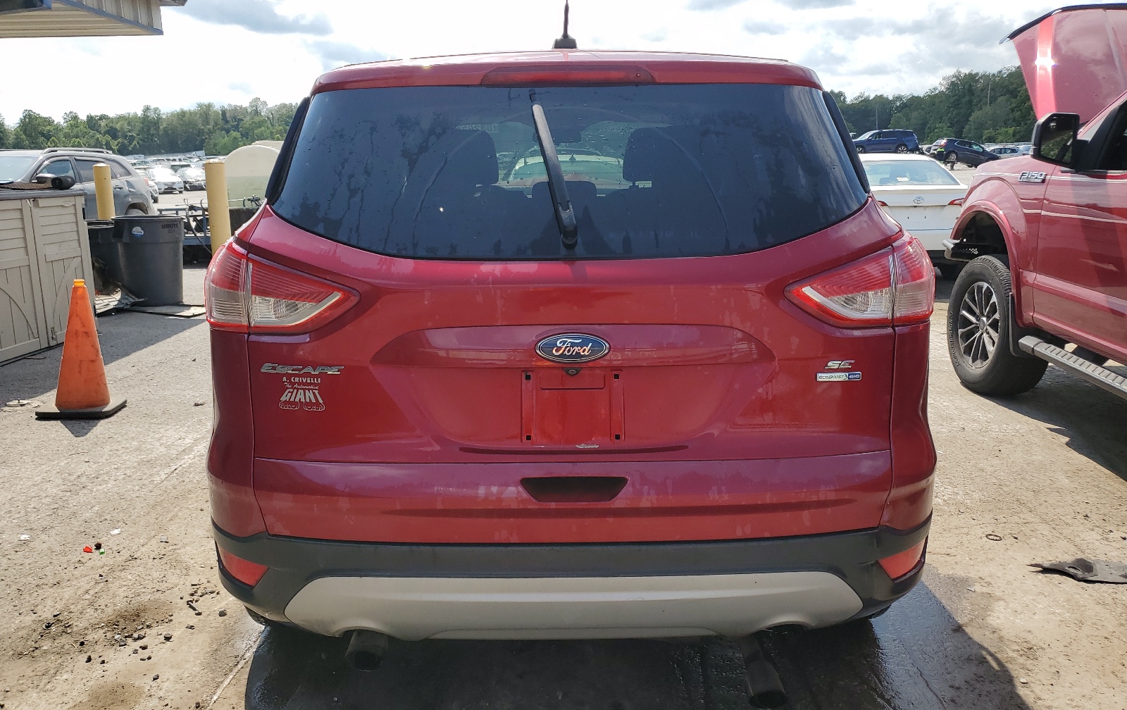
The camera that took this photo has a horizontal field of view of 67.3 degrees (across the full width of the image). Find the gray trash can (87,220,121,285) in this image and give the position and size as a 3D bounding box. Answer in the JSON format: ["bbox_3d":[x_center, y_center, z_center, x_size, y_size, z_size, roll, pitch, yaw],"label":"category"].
[{"bbox_3d":[-4.901,-1.029,8.950,0.590,0.720,0.590,-1,13,0],"label":"gray trash can"}]

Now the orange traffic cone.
[{"bbox_3d":[-2.600,-0.051,4.598,0.375,0.710,0.375,0,12,0],"label":"orange traffic cone"}]

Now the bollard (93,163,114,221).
[{"bbox_3d":[-5.212,-1.493,9.600,0.175,1.300,0.175,-1,13,0],"label":"bollard"}]

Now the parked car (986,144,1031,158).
[{"bbox_3d":[41.481,-18.806,80.000,1.840,1.680,4.600,-11,17,-41],"label":"parked car"}]

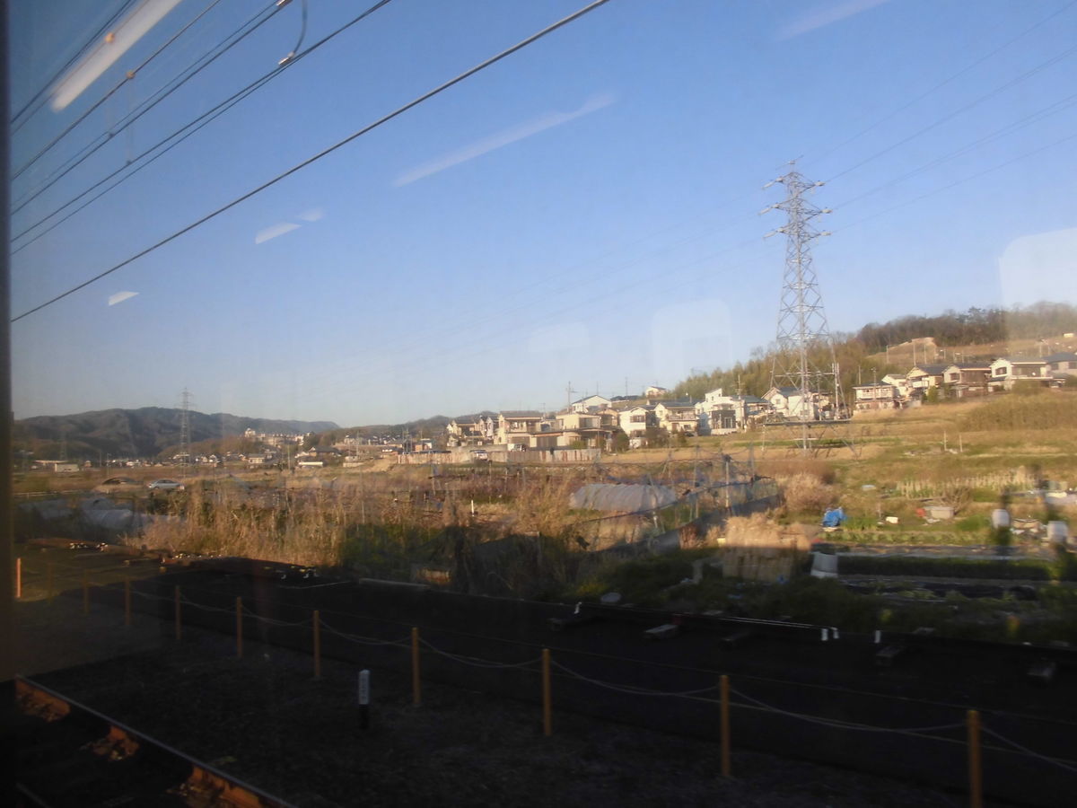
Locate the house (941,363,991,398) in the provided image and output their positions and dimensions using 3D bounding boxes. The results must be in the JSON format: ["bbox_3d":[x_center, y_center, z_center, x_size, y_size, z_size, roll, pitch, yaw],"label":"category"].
[{"bbox_3d":[92.321,-5.145,174.800,7.600,7.200,6.400,-1,-3,-9],"label":"house"}]

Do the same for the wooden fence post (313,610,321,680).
[{"bbox_3d":[-2.937,3.194,10.734,0.085,0.870,0.085,1,-4,-40],"label":"wooden fence post"}]

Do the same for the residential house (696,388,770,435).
[{"bbox_3d":[41.653,1.805,174.000,13.400,9.176,9.000,-1,-4,-15],"label":"residential house"}]

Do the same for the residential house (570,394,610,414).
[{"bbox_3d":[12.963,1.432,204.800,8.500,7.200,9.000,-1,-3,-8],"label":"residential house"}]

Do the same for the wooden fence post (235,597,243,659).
[{"bbox_3d":[-4.450,3.324,12.039,0.085,0.870,0.085,1,-4,-40],"label":"wooden fence post"}]

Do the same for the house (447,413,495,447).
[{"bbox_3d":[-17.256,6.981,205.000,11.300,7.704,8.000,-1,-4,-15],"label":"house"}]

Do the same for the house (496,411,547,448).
[{"bbox_3d":[-3.686,5.410,166.792,8.300,7.500,7.500,-1,-3,-18],"label":"house"}]

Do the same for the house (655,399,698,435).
[{"bbox_3d":[31.435,3.070,185.000,8.300,7.444,6.800,-1,-4,-15],"label":"house"}]

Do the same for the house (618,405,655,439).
[{"bbox_3d":[20.432,4.202,167.797,6.500,7.300,6.800,-3,-3,20],"label":"house"}]

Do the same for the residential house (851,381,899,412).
[{"bbox_3d":[77.290,-1.663,185.811,8.400,6.800,6.500,-3,-3,20],"label":"residential house"}]

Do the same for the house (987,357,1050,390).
[{"bbox_3d":[101.963,-6.144,171.805,8.900,7.000,6.900,-1,-3,-9],"label":"house"}]

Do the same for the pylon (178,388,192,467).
[{"bbox_3d":[-130.977,9.932,300.000,6.500,31.629,7.500,-5,-5,45],"label":"pylon"}]

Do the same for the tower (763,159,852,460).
[{"bbox_3d":[35.039,-12.870,108.000,9.000,39.453,9.000,0,-4,-21],"label":"tower"}]

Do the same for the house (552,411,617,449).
[{"bbox_3d":[8.921,4.996,157.000,9.500,6.565,7.500,0,-4,-28],"label":"house"}]

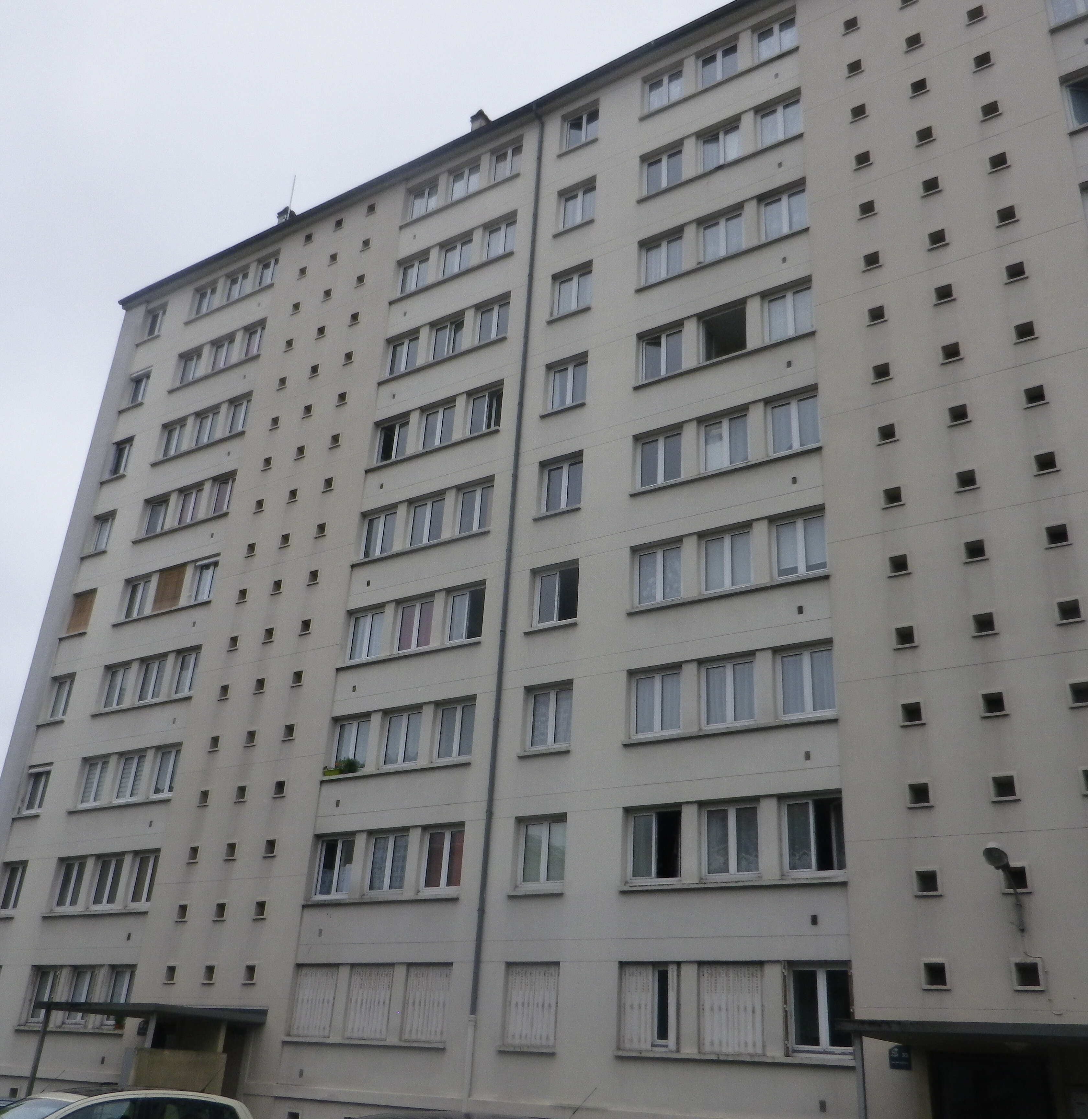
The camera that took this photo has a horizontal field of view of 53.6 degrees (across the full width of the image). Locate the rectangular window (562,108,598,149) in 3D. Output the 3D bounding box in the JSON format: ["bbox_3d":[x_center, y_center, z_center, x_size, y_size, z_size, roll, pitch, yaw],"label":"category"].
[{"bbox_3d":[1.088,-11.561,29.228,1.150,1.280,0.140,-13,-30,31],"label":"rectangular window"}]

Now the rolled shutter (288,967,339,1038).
[{"bbox_3d":[-4.818,9.285,22.625,1.110,1.387,0.080,-12,-29,31],"label":"rolled shutter"}]

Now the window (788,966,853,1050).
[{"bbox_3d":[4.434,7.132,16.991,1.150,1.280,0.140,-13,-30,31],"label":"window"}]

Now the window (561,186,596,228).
[{"bbox_3d":[0.937,-9.002,27.884,1.108,1.289,0.140,-13,-30,31],"label":"window"}]

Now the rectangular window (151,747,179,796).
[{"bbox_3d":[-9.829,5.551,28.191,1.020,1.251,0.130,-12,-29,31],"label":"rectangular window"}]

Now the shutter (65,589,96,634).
[{"bbox_3d":[-14.171,1.628,33.164,1.194,1.287,0.080,-13,-30,31],"label":"shutter"}]

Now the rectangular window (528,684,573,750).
[{"bbox_3d":[0.163,3.250,22.031,1.108,1.289,0.140,-13,-30,31],"label":"rectangular window"}]

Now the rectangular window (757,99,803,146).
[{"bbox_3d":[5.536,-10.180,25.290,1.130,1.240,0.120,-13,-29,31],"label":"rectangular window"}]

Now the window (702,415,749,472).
[{"bbox_3d":[3.800,-2.448,22.327,1.180,1.251,0.120,-13,-30,31],"label":"window"}]

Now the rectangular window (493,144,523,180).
[{"bbox_3d":[-0.930,-11.048,30.254,1.132,1.278,0.120,-13,-30,31],"label":"rectangular window"}]

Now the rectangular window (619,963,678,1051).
[{"bbox_3d":[1.881,7.624,18.364,1.191,1.346,0.160,-13,-30,31],"label":"rectangular window"}]

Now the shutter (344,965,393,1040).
[{"bbox_3d":[-3.499,8.919,21.765,1.170,1.360,0.090,-13,-30,31],"label":"shutter"}]

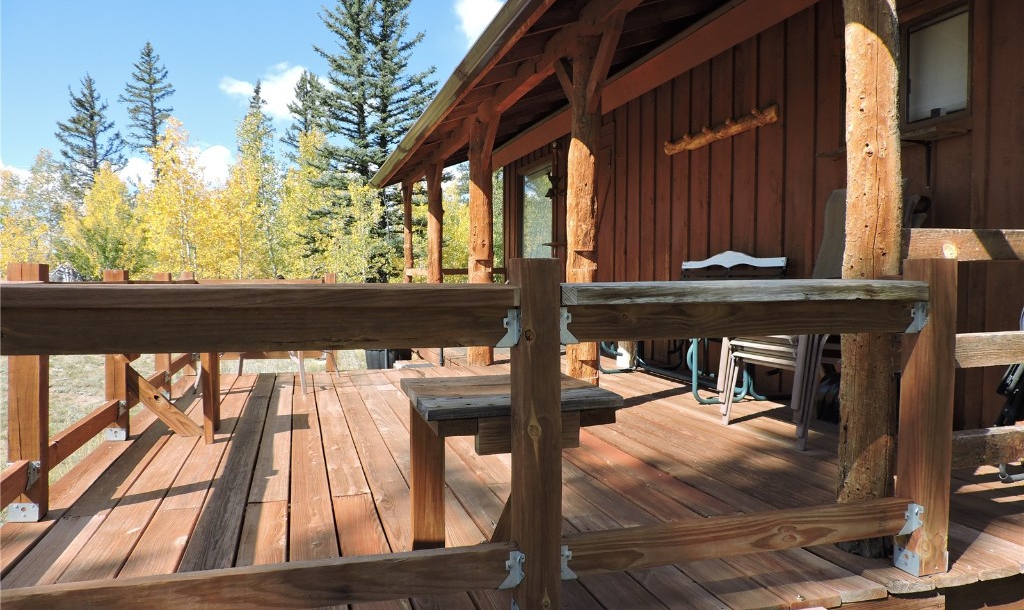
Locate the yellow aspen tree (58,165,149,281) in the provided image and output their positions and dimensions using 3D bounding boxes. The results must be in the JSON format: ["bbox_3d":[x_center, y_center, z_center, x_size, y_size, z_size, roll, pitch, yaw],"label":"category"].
[{"bbox_3d":[-10.878,-1.518,18.970,2.520,4.500,2.520,-1,2,-30],"label":"yellow aspen tree"}]

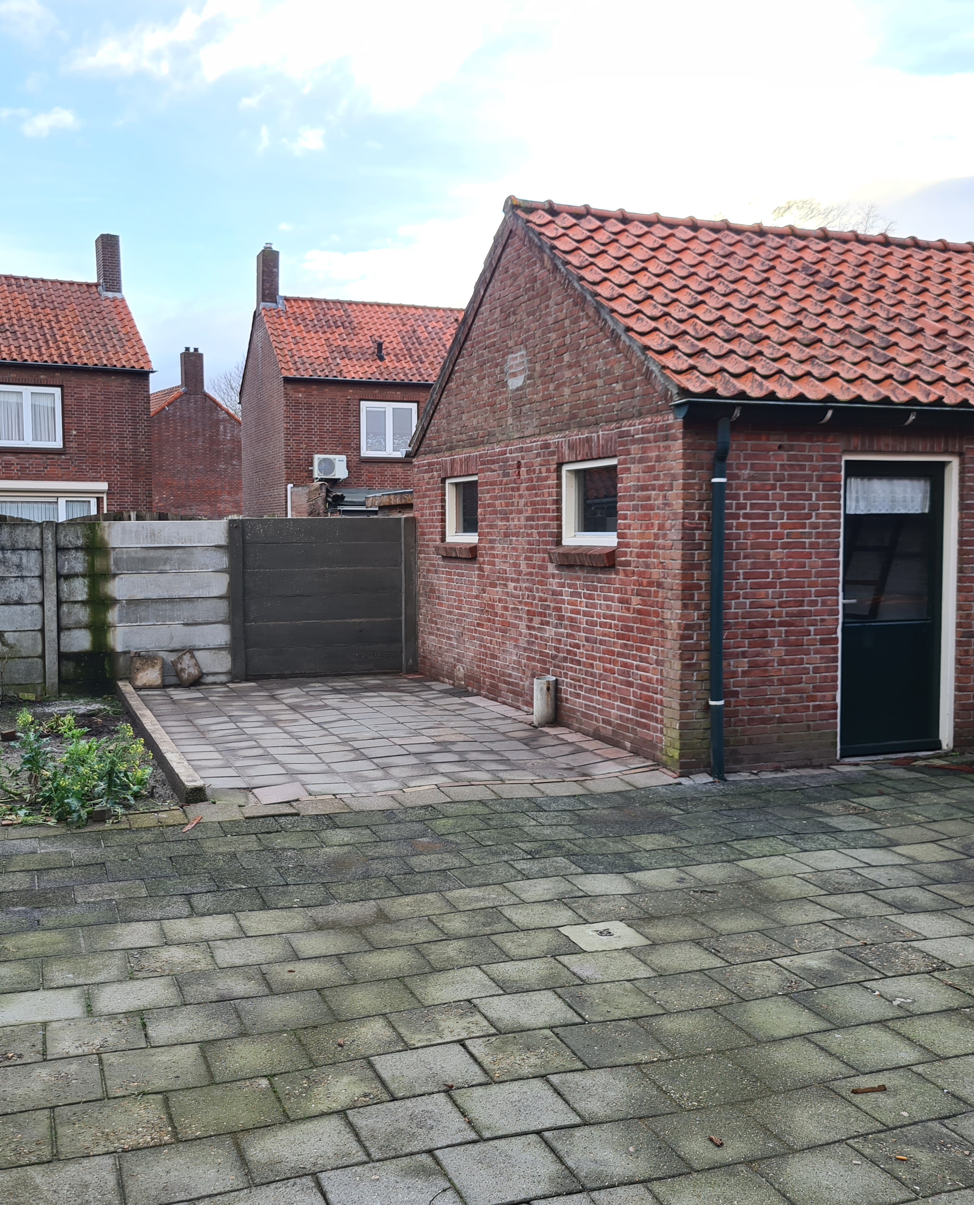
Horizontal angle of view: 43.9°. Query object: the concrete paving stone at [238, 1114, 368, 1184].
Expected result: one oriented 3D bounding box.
[{"bbox_3d":[-0.509,1.524,3.323,0.300,0.050,0.300,-1,4,-20],"label":"concrete paving stone"}]

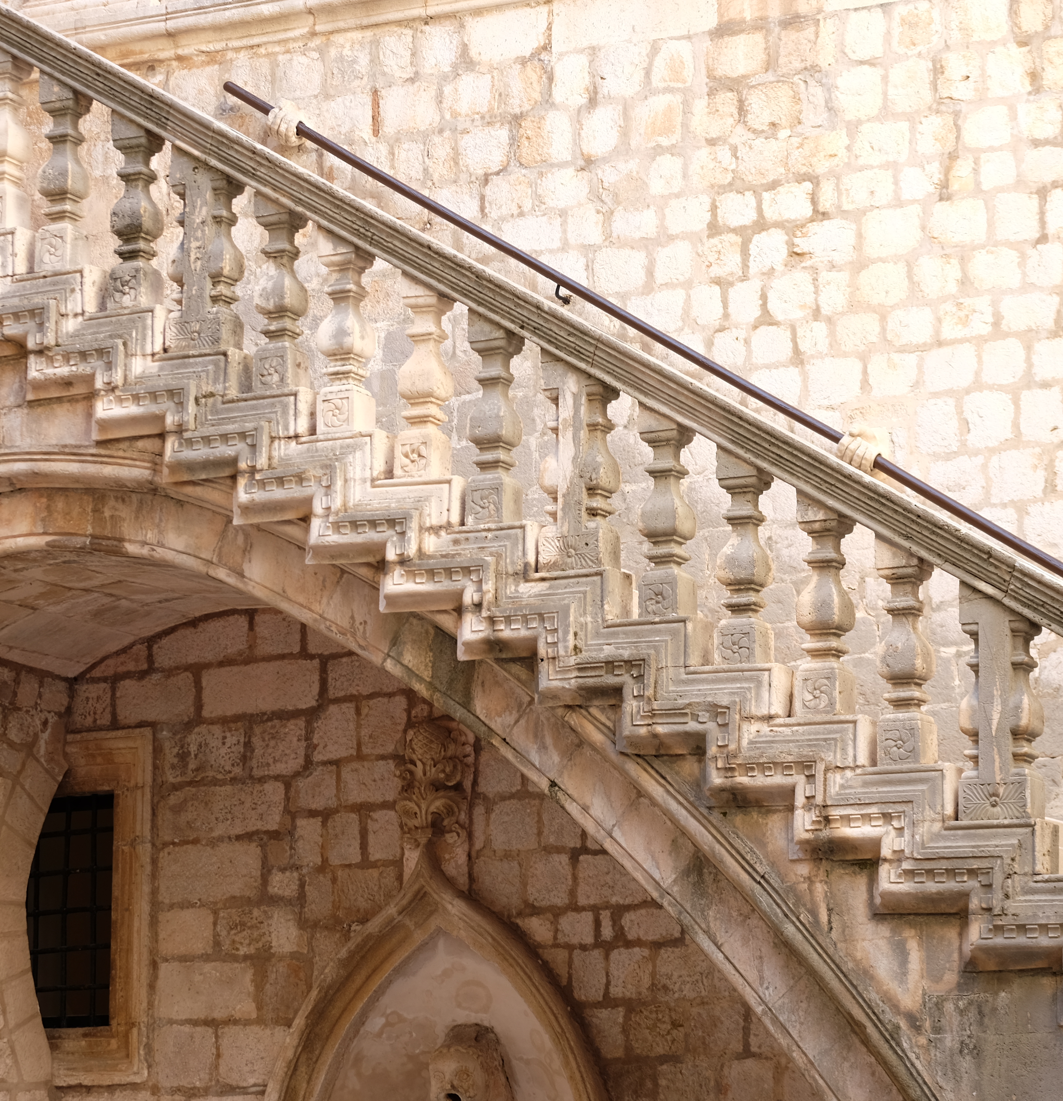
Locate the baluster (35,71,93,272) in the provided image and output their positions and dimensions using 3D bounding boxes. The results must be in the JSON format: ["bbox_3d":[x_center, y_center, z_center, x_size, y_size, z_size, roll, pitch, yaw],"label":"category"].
[{"bbox_3d":[-1.681,-1.340,12.938,0.146,0.710,0.143,-5,-10,29],"label":"baluster"}]

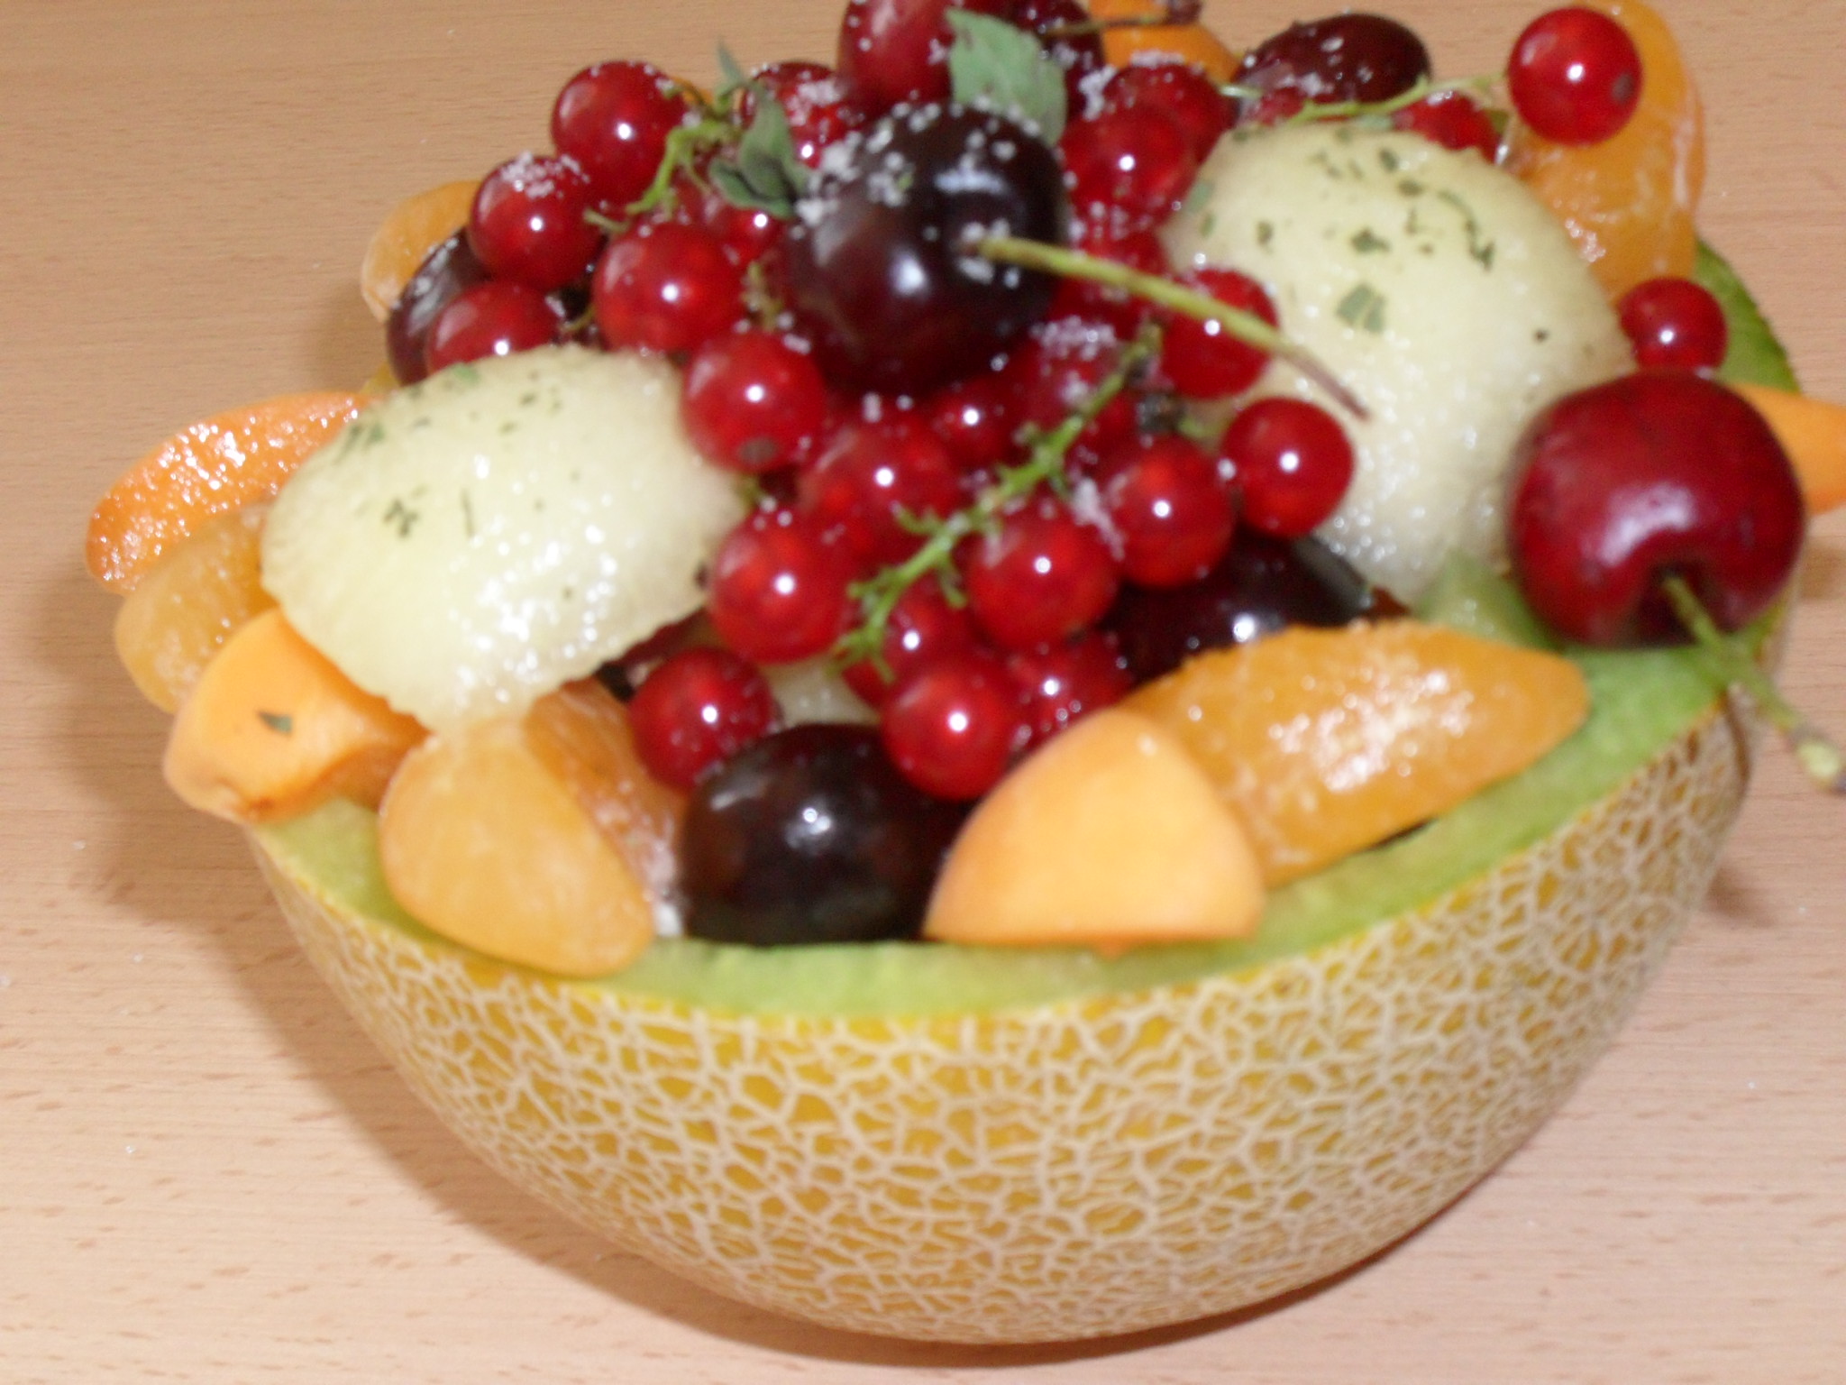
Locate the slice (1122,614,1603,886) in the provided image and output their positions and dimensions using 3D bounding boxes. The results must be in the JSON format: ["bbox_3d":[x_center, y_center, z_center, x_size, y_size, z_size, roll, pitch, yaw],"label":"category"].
[{"bbox_3d":[0.030,0.004,0.227,0.036,0.015,0.015,-19,39,-19],"label":"slice"}]

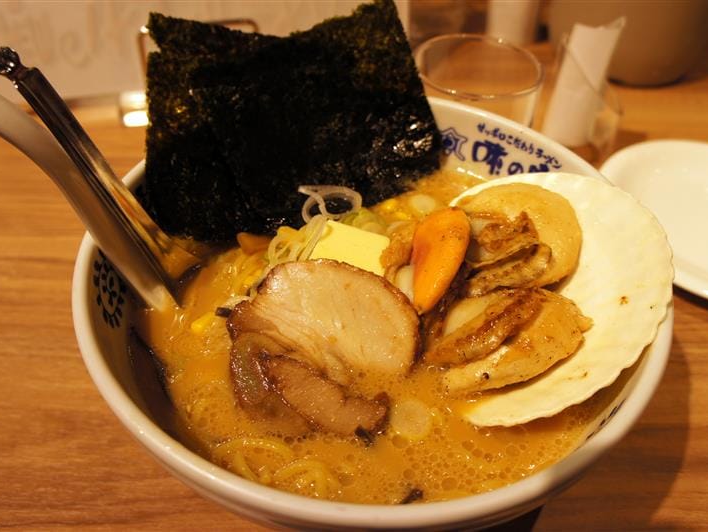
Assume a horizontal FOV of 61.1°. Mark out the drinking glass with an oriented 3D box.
[{"bbox_3d":[0.072,-0.091,0.385,0.076,0.082,0.076,2,46,0],"label":"drinking glass"}]

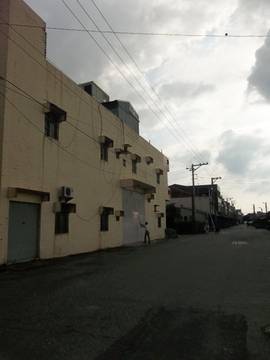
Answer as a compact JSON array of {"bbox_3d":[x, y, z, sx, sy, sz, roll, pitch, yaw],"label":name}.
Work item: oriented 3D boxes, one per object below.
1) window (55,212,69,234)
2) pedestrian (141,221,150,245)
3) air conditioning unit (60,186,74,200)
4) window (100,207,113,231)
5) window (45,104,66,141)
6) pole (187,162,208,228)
[{"bbox_3d":[-3.674,2.201,14.231,0.160,1.060,1.150,-4,-10,22],"label":"window"},{"bbox_3d":[0.855,4.239,22.616,0.750,1.743,0.500,-3,-9,14],"label":"pedestrian"},{"bbox_3d":[-3.490,0.644,14.388,0.320,0.520,0.740,-4,-10,22],"label":"air conditioning unit"},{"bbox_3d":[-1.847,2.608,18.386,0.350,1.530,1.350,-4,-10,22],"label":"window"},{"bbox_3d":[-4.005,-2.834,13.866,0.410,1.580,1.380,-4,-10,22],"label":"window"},{"bbox_3d":[10.001,2.934,45.005,3.406,11.179,0.600,-4,-10,22],"label":"pole"}]

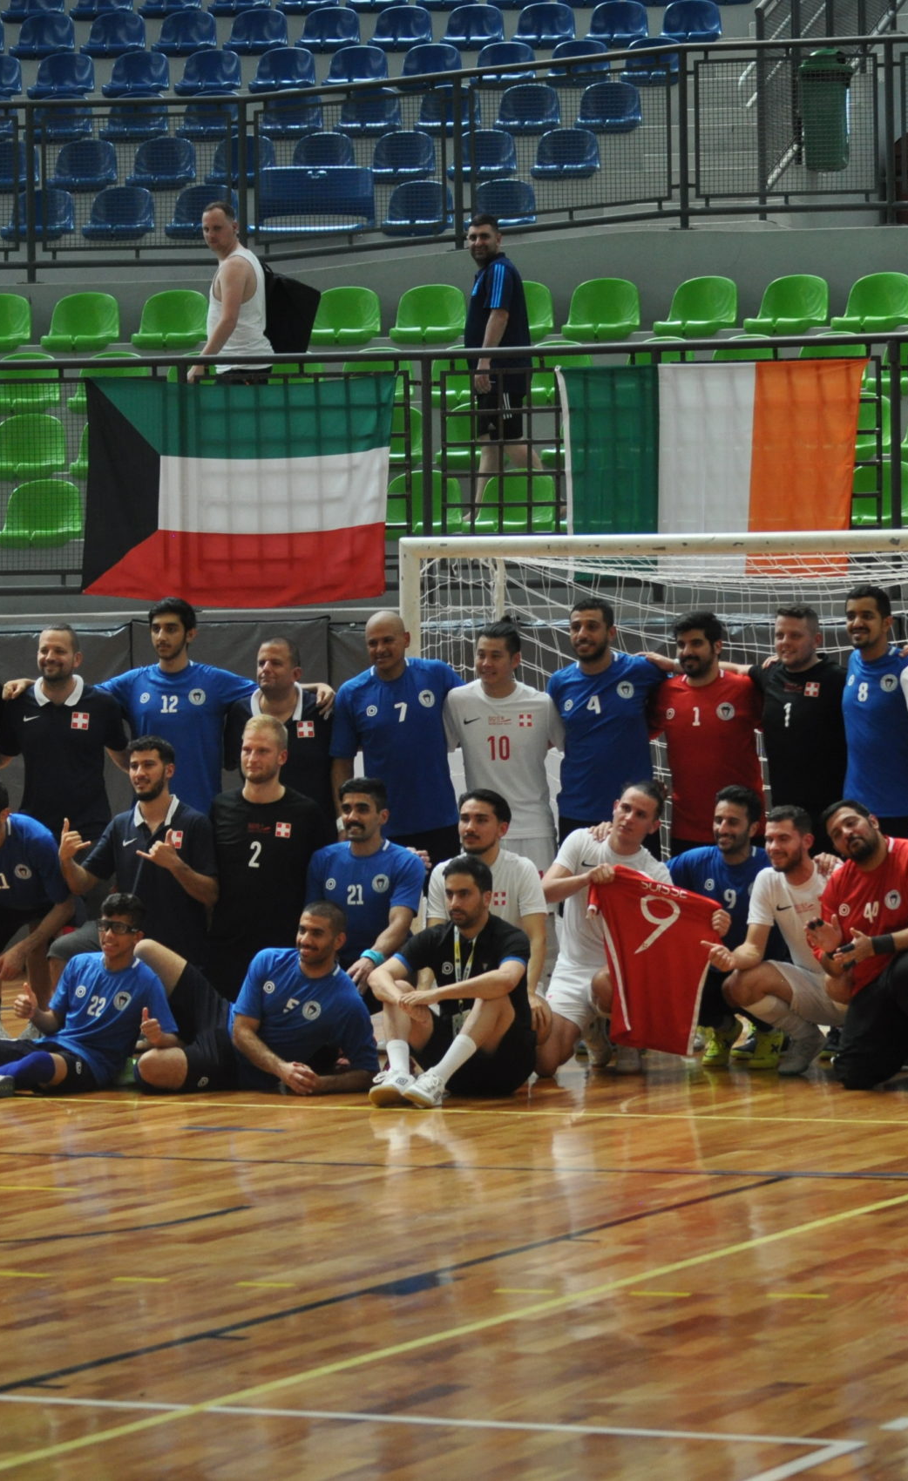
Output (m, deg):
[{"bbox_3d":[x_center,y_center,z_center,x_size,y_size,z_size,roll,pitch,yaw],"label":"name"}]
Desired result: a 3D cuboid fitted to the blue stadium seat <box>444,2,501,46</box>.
[{"bbox_3d":[0.130,-5.069,36.000,0.420,0.365,0.400,0,1,9],"label":"blue stadium seat"}]

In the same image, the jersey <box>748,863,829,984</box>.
[{"bbox_3d":[1.336,0.713,19.300,0.440,0.480,0.320,-2,12,27],"label":"jersey"}]

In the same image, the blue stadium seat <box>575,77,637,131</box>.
[{"bbox_3d":[1.048,-4.282,34.300,0.420,0.365,0.400,0,1,9],"label":"blue stadium seat"}]

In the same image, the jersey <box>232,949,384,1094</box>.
[{"bbox_3d":[-0.534,1.014,18.400,0.500,0.460,0.320,21,9,10],"label":"jersey"}]

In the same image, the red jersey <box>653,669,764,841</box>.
[{"bbox_3d":[1.006,0.058,20.000,0.460,0.680,0.280,0,1,18],"label":"red jersey"}]

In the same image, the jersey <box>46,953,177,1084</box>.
[{"bbox_3d":[-1.309,1.045,19.200,0.460,0.490,0.280,0,-14,32],"label":"jersey"}]

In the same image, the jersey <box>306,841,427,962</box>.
[{"bbox_3d":[-0.340,0.643,19.800,0.470,0.530,0.300,0,1,14],"label":"jersey"}]

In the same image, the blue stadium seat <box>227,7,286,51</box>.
[{"bbox_3d":[-1.458,-5.221,37.400,0.430,0.350,0.400,0,0,11],"label":"blue stadium seat"}]

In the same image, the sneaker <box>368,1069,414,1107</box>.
[{"bbox_3d":[-0.216,1.197,17.470,0.110,0.130,0.290,0,-11,10],"label":"sneaker"}]

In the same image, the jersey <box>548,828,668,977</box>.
[{"bbox_3d":[0.563,0.578,18.200,0.440,0.530,0.280,7,4,-3],"label":"jersey"}]

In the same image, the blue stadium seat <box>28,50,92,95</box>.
[{"bbox_3d":[-2.740,-4.643,35.300,0.440,0.390,0.440,0,1,5],"label":"blue stadium seat"}]

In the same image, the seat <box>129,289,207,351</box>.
[{"bbox_3d":[-1.669,-2.475,29.900,0.440,0.400,0.440,0,1,8],"label":"seat"}]

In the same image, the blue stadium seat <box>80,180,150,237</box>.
[{"bbox_3d":[-2.142,-3.372,32.400,0.425,0.340,0.410,-1,1,7],"label":"blue stadium seat"}]

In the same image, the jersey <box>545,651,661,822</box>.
[{"bbox_3d":[0.601,-0.018,20.600,0.480,0.700,0.280,0,1,9],"label":"jersey"}]

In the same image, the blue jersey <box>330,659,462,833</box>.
[{"bbox_3d":[-0.236,0.024,20.200,0.530,0.700,0.300,0,1,10],"label":"blue jersey"}]

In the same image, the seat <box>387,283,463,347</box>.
[{"bbox_3d":[-0.140,-2.514,29.950,0.430,0.395,0.410,0,0,10],"label":"seat"}]

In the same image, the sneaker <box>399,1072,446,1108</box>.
[{"bbox_3d":[-0.114,1.268,18.410,0.108,0.130,0.290,0,-11,28],"label":"sneaker"}]

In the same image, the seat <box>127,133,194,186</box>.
[{"bbox_3d":[-2.020,-3.985,34.900,0.450,0.390,0.420,0,1,5],"label":"seat"}]

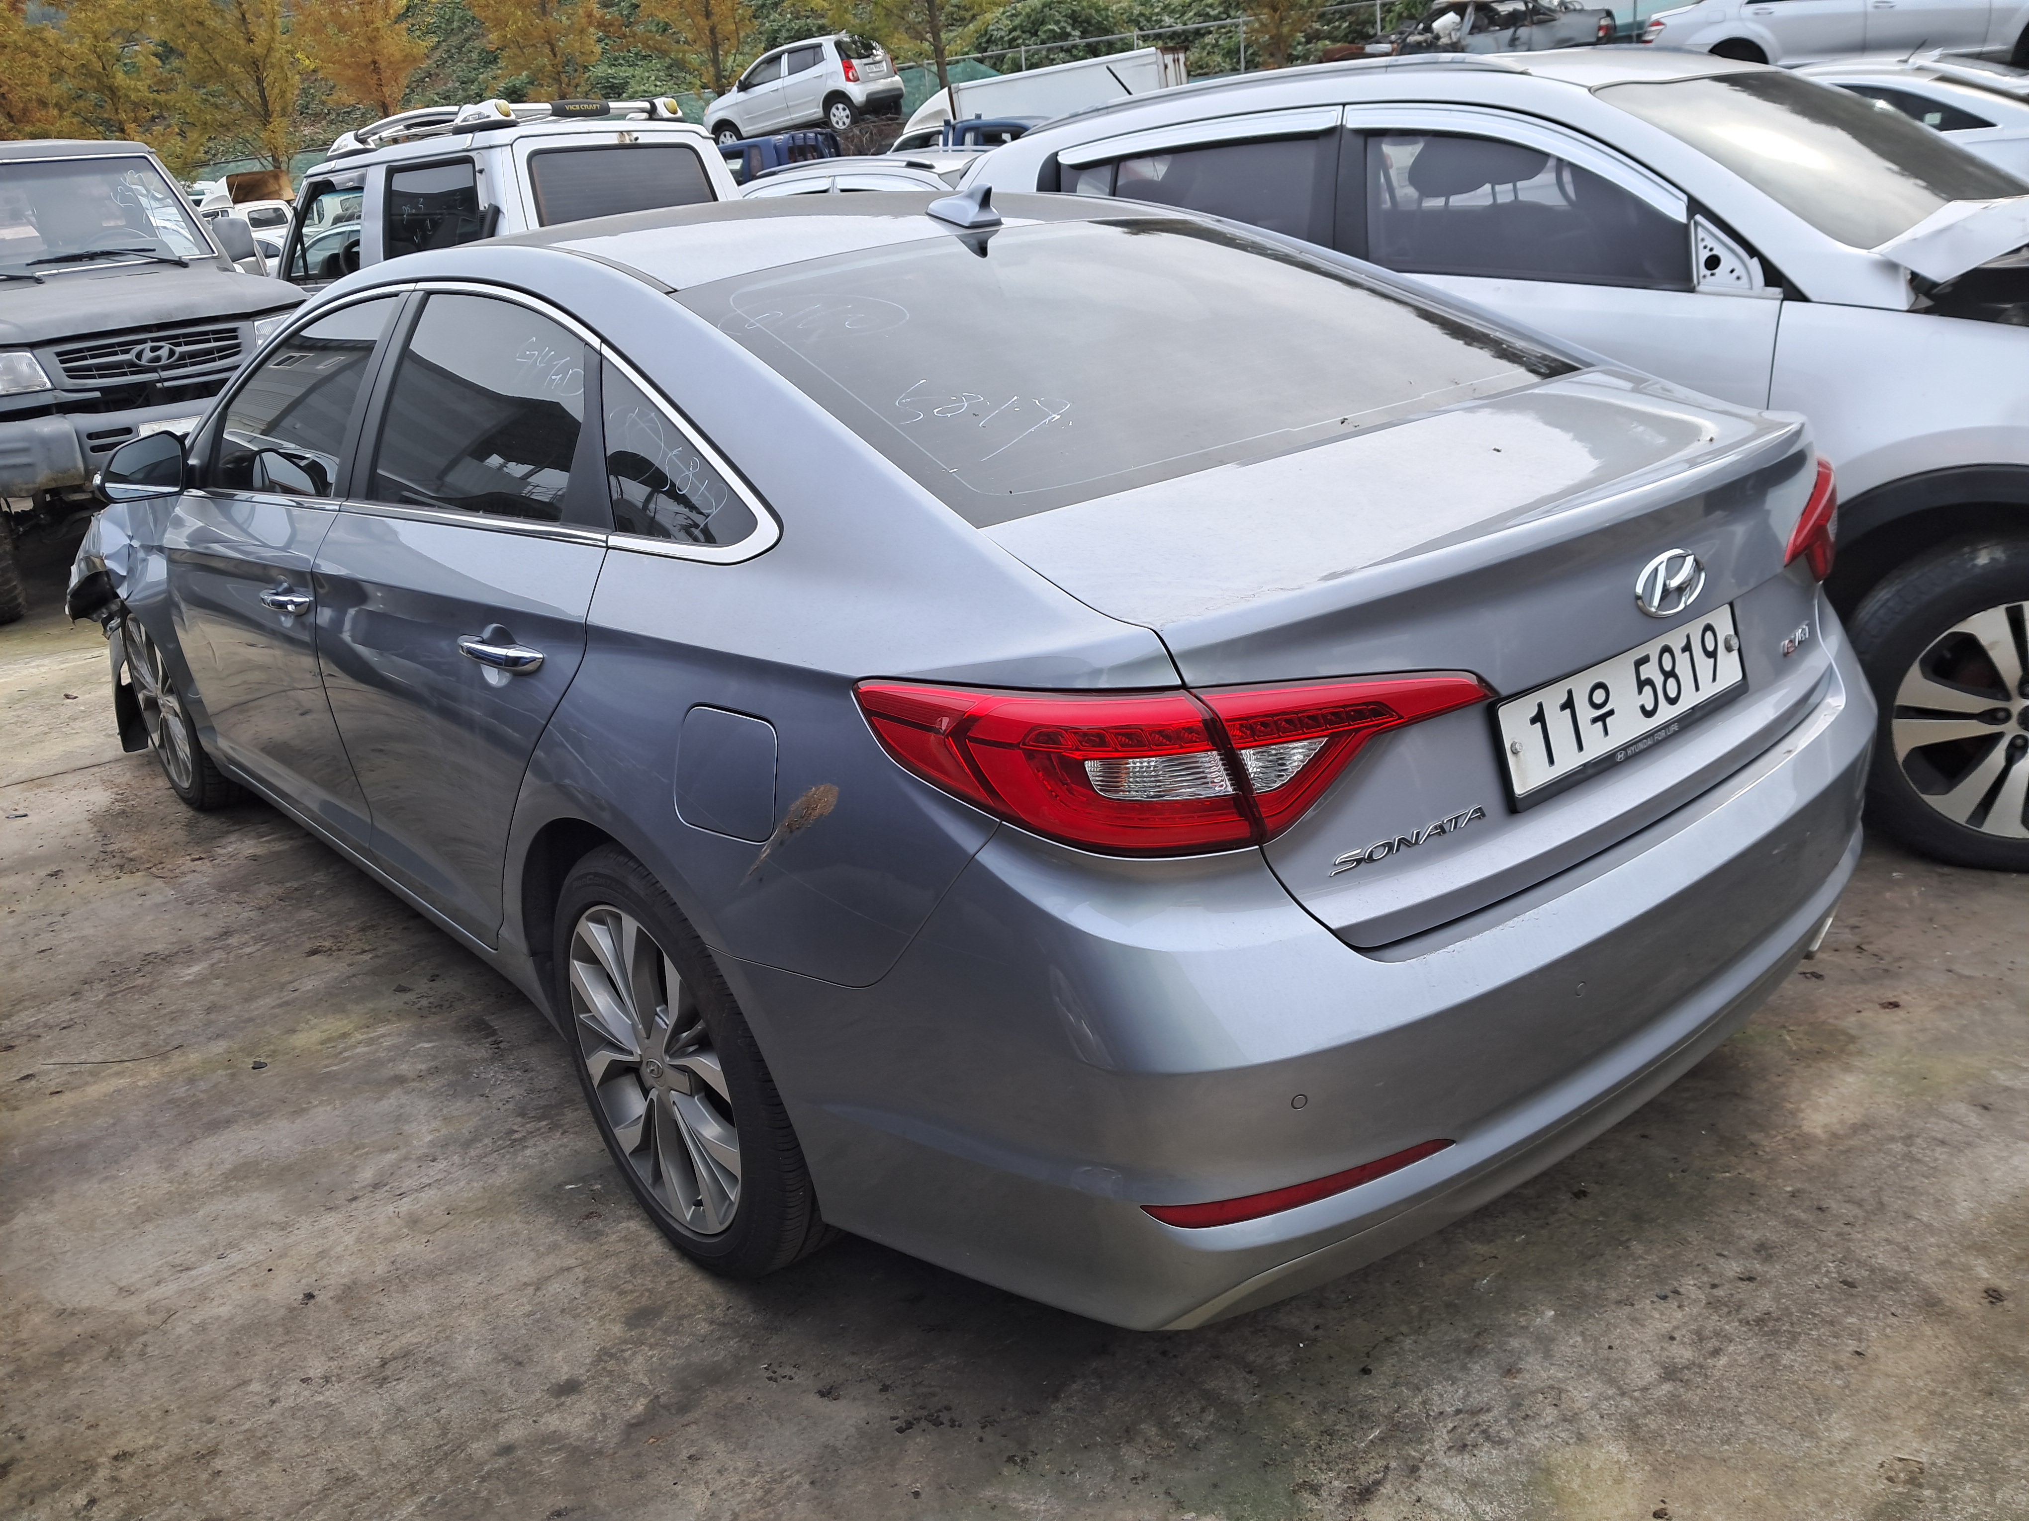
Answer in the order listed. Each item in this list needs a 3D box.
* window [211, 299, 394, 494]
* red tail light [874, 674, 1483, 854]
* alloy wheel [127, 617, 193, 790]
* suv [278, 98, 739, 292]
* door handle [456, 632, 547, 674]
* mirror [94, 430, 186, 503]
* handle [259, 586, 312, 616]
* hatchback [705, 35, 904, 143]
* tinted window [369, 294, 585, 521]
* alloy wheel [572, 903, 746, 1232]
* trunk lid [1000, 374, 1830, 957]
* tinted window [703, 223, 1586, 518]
[{"bbox_3d":[-1.536,-0.770,3.363,0.060,0.395,0.960,6,5,-42],"label":"window"},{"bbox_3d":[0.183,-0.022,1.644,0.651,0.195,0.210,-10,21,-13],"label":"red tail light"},{"bbox_3d":[-2.260,-0.183,4.363,0.190,0.495,0.495,-20,25,-36],"label":"alloy wheel"},{"bbox_3d":[-3.475,-3.084,10.523,4.050,2.050,1.750,13,27,40],"label":"suv"},{"bbox_3d":[-0.708,-0.149,2.183,0.060,0.055,0.235,-20,25,-36],"label":"door handle"},{"bbox_3d":[-1.961,-0.655,3.541,0.200,0.157,0.130,-20,25,-36],"label":"mirror"},{"bbox_3d":[-1.361,-0.304,2.954,0.060,0.055,0.235,-20,25,-36],"label":"handle"},{"bbox_3d":[-3.752,-11.375,27.043,3.530,1.480,1.600,3,27,30],"label":"hatchback"},{"bbox_3d":[-0.880,-0.580,2.606,0.060,0.370,0.820,6,5,-42],"label":"tinted window"},{"bbox_3d":[-0.452,0.414,2.291,0.190,0.490,0.490,-20,25,-36],"label":"alloy wheel"},{"bbox_3d":[0.604,-0.180,2.052,1.270,0.470,0.570,-20,25,-36],"label":"trunk lid"},{"bbox_3d":[0.186,-0.651,2.343,1.270,0.120,0.880,-20,45,-36],"label":"tinted window"}]

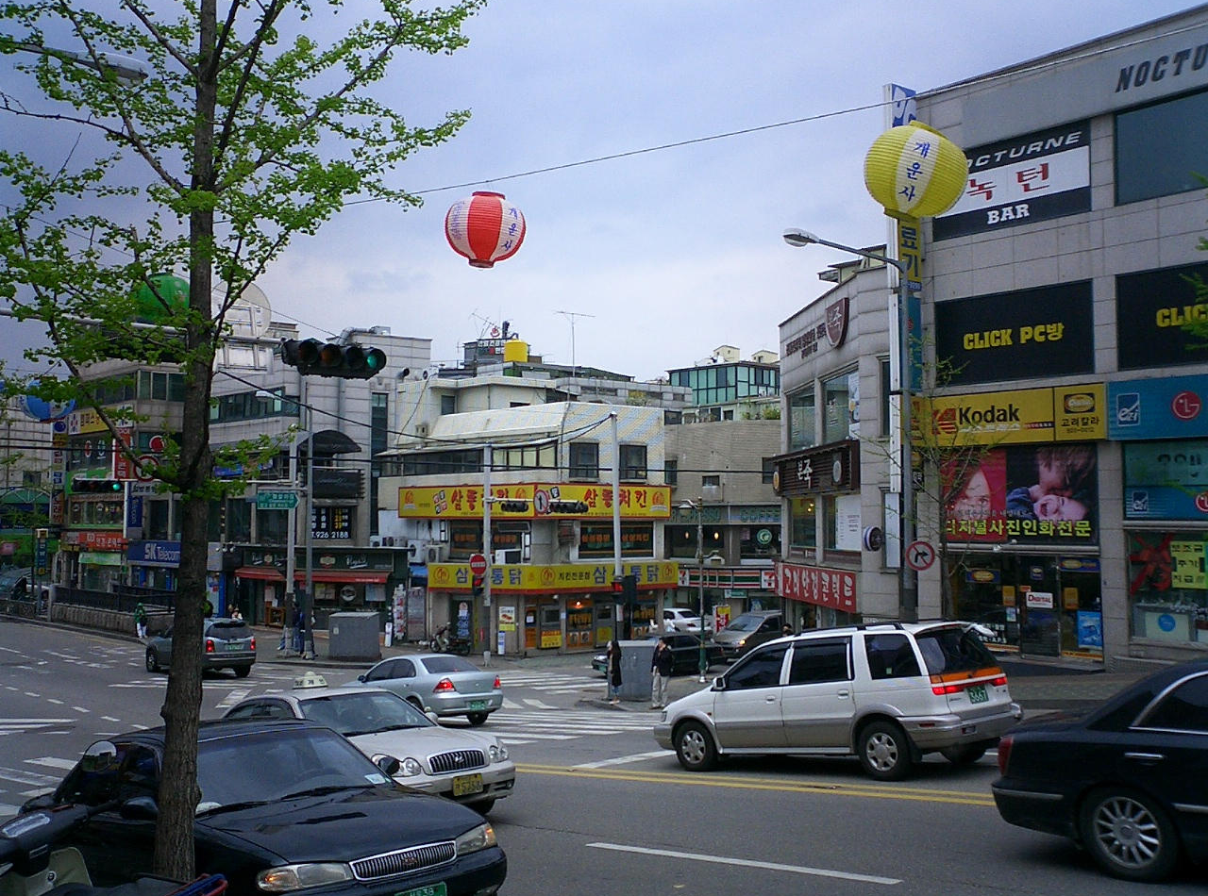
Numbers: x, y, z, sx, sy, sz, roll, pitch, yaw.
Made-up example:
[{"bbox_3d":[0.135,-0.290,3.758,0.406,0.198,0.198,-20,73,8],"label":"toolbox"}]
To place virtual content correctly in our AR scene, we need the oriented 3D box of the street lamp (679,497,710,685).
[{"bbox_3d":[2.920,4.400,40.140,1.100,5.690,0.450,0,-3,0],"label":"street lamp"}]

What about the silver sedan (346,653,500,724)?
[{"bbox_3d":[-4.010,5.190,27.750,1.710,1.440,4.500,4,-9,-39],"label":"silver sedan"}]

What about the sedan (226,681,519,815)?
[{"bbox_3d":[-2.899,3.340,14.268,1.820,1.480,4.720,3,-11,-40],"label":"sedan"}]

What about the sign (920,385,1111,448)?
[{"bbox_3d":[9.525,-0.700,30.062,0.300,1.220,4.700,2,-4,-40],"label":"sign"}]

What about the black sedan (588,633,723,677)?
[{"bbox_3d":[1.890,6.980,43.700,4.600,1.410,1.760,2,-7,-35],"label":"black sedan"}]

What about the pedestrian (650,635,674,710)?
[{"bbox_3d":[1.411,5.474,31.400,0.520,1.720,0.340,-1,-3,20],"label":"pedestrian"}]

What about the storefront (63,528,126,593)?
[{"bbox_3d":[-28.211,6.353,72.280,1.300,3.700,7.500,2,-4,-44],"label":"storefront"}]

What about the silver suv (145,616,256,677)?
[{"bbox_3d":[-12.850,6.250,40.900,4.600,1.740,1.870,-6,-8,44],"label":"silver suv"}]

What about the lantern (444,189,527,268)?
[{"bbox_3d":[-1.424,-2.611,15.400,0.960,0.900,0.960,5,-3,0],"label":"lantern"}]

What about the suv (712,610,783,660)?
[{"bbox_3d":[6.050,7.200,49.900,1.780,1.670,4.550,-5,-5,42],"label":"suv"}]

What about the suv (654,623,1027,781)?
[{"bbox_3d":[2.619,2.970,15.420,1.700,1.670,4.500,4,-11,-44],"label":"suv"}]

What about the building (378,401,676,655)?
[{"bbox_3d":[-3.433,3.339,54.269,7.300,9.500,10.500,2,-4,-44],"label":"building"}]

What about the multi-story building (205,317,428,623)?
[{"bbox_3d":[-13.450,1.650,62.000,7.000,13.500,9.500,2,-4,-38],"label":"multi-story building"}]

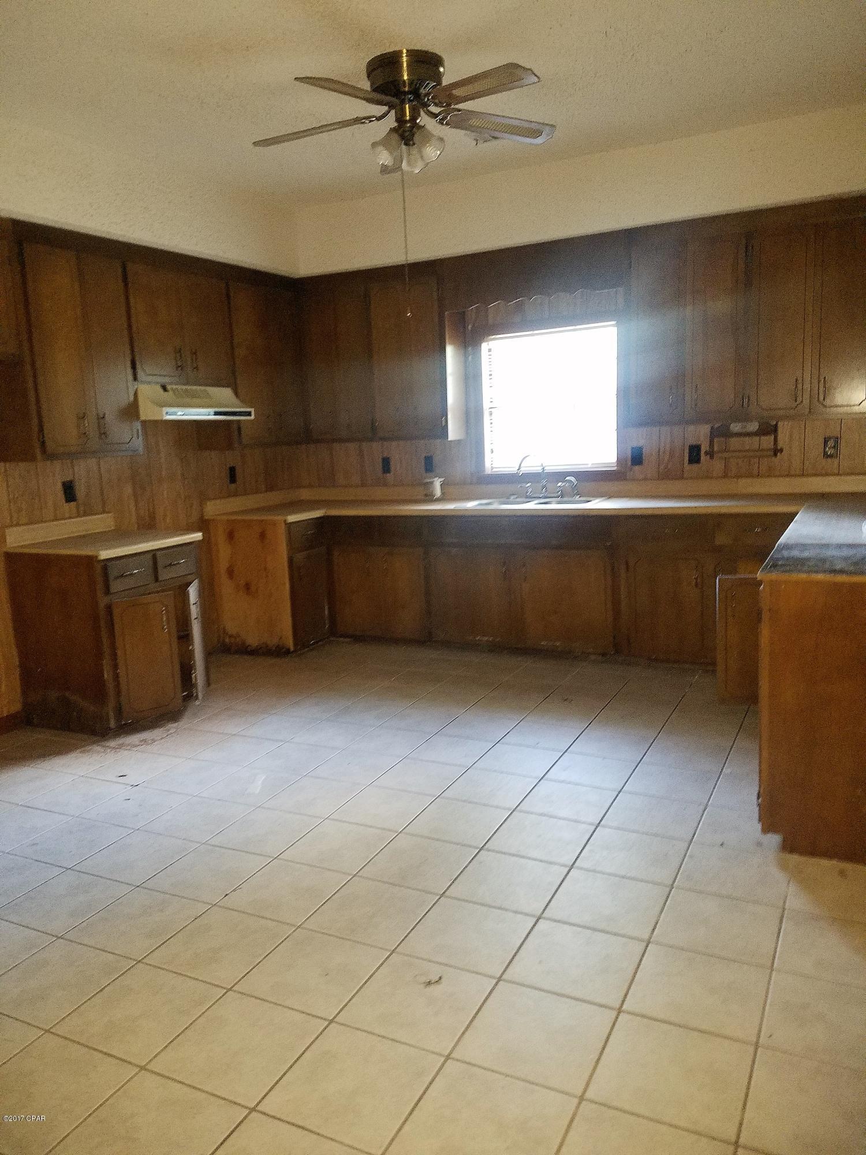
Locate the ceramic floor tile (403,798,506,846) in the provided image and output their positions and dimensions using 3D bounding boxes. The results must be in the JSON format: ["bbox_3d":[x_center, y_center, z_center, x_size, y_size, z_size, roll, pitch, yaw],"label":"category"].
[{"bbox_3d":[0.096,0.888,3.107,0.305,0.010,0.305,2,11,26],"label":"ceramic floor tile"}]

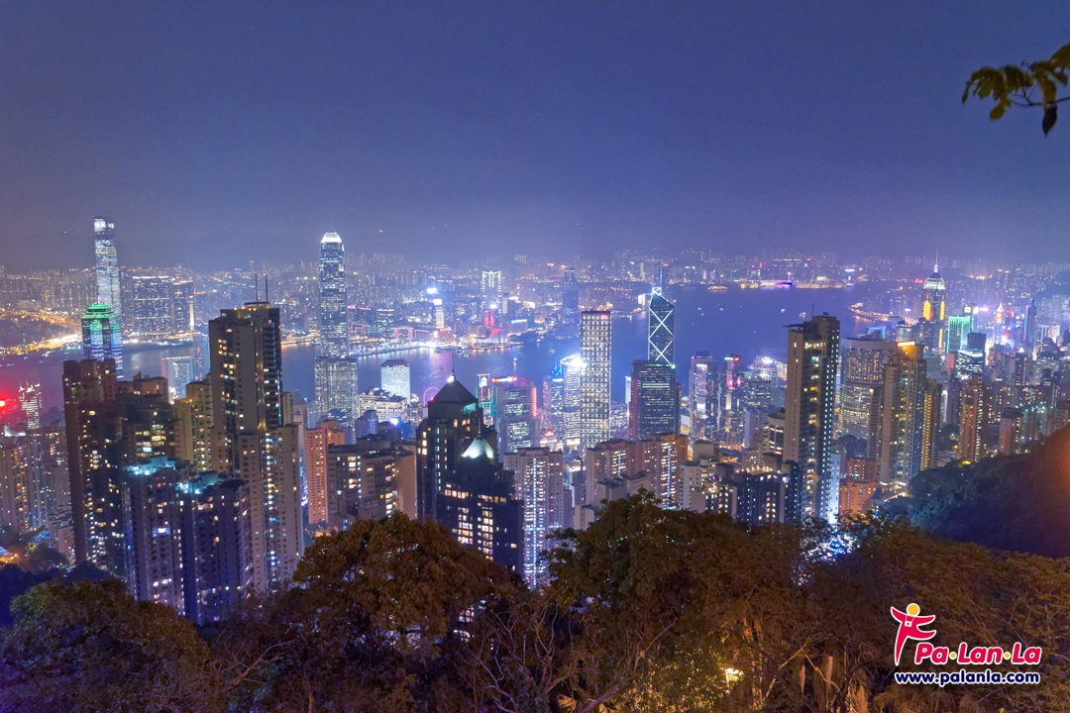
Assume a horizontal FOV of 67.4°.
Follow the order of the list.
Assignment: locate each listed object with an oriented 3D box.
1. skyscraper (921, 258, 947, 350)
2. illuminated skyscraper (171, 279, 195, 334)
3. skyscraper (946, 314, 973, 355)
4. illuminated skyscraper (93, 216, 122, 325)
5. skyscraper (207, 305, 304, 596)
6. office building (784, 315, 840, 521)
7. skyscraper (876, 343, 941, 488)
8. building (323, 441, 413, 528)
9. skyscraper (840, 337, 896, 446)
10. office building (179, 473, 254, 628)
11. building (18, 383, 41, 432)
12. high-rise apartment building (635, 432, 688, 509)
[{"bbox_3d":[1096.510,-94.300,2200.140,58.000,360.000,58.000,4,9,26],"label":"skyscraper"},{"bbox_3d":[-1471.170,-201.720,3356.830,76.000,226.000,48.000,-3,9,-17],"label":"illuminated skyscraper"},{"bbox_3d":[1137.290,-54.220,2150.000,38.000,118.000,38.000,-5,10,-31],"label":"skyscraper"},{"bbox_3d":[-1690.200,-305.050,3184.560,62.000,480.000,62.000,0,8,3],"label":"illuminated skyscraper"},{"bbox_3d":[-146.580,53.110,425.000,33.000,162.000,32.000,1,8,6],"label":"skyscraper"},{"bbox_3d":[163.570,43.810,475.160,31.000,131.000,15.000,-5,10,-33],"label":"office building"},{"bbox_3d":[290.080,49.010,625.000,32.000,114.000,32.000,-7,11,-38],"label":"skyscraper"},{"bbox_3d":[-88.660,82.670,432.280,43.000,80.000,28.000,-2,9,-15],"label":"building"},{"bbox_3d":[557.310,76.360,1343.850,76.000,214.000,36.000,3,9,22],"label":"skyscraper"},{"bbox_3d":[-130.160,91.120,328.780,25.000,85.000,21.000,-2,9,-15],"label":"office building"},{"bbox_3d":[-840.960,125.970,1345.580,32.000,153.000,30.000,-3,9,-20],"label":"building"},{"bbox_3d":[111.420,112.550,710.000,33.000,82.000,33.000,-6,10,-34],"label":"high-rise apartment building"}]

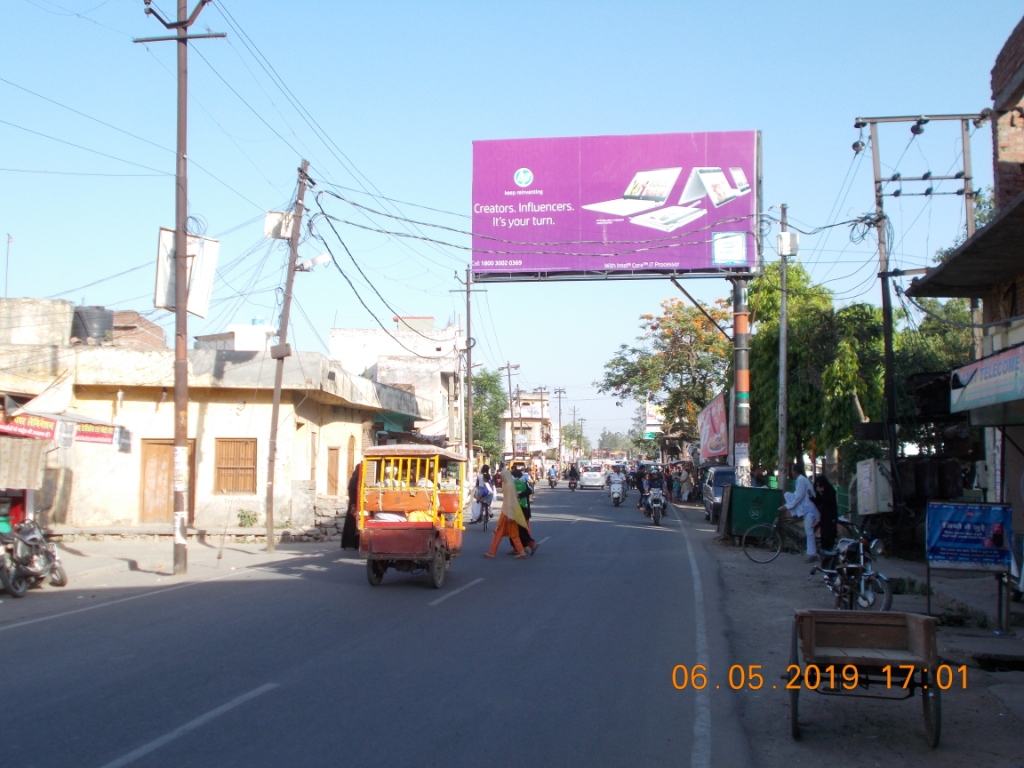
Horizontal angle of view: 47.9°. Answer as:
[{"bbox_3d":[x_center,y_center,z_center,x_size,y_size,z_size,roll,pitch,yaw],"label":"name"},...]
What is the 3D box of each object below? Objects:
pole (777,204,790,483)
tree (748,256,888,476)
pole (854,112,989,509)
[{"bbox_3d":[6.140,-0.319,26.093,0.200,7.590,0.200,0,-4,0],"label":"pole"},{"bbox_3d":[8.433,0.420,32.055,3.700,6.980,3.700,0,-4,0],"label":"tree"},{"bbox_3d":[8.543,-1.194,23.951,2.750,9.020,0.400,0,-4,6],"label":"pole"}]

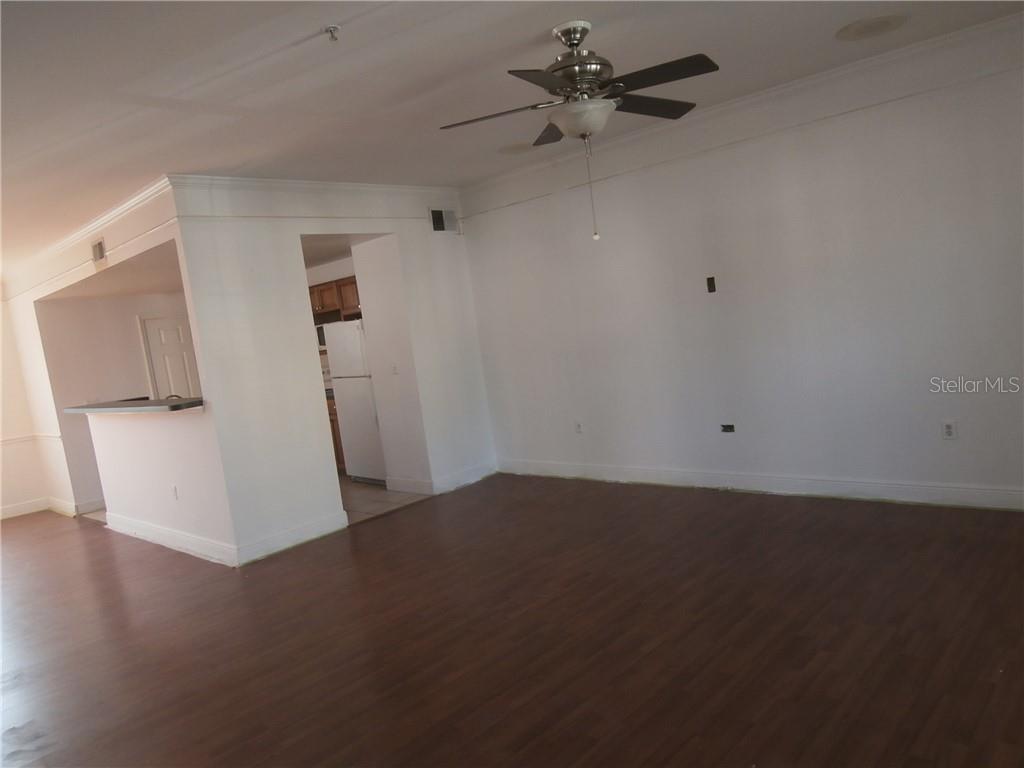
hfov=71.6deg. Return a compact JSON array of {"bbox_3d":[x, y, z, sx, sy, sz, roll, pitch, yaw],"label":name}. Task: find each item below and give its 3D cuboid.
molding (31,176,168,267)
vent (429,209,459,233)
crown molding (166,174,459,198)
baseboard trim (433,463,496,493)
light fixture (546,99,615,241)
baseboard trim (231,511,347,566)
[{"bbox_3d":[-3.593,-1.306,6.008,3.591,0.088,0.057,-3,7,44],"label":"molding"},{"bbox_3d":[-0.618,-1.520,6.609,0.030,0.212,0.337,-3,7,44],"label":"vent"},{"bbox_3d":[-1.407,-1.578,5.753,0.057,0.088,2.734,-3,7,44],"label":"crown molding"},{"bbox_3d":[-0.425,0.875,6.696,0.021,0.127,0.809,-3,7,44],"label":"baseboard trim"},{"bbox_3d":[0.357,-0.976,3.265,0.307,0.623,0.307,-8,5,1],"label":"light fixture"},{"bbox_3d":[-1.651,1.163,5.395,0.021,0.127,0.943,-3,7,44],"label":"baseboard trim"}]

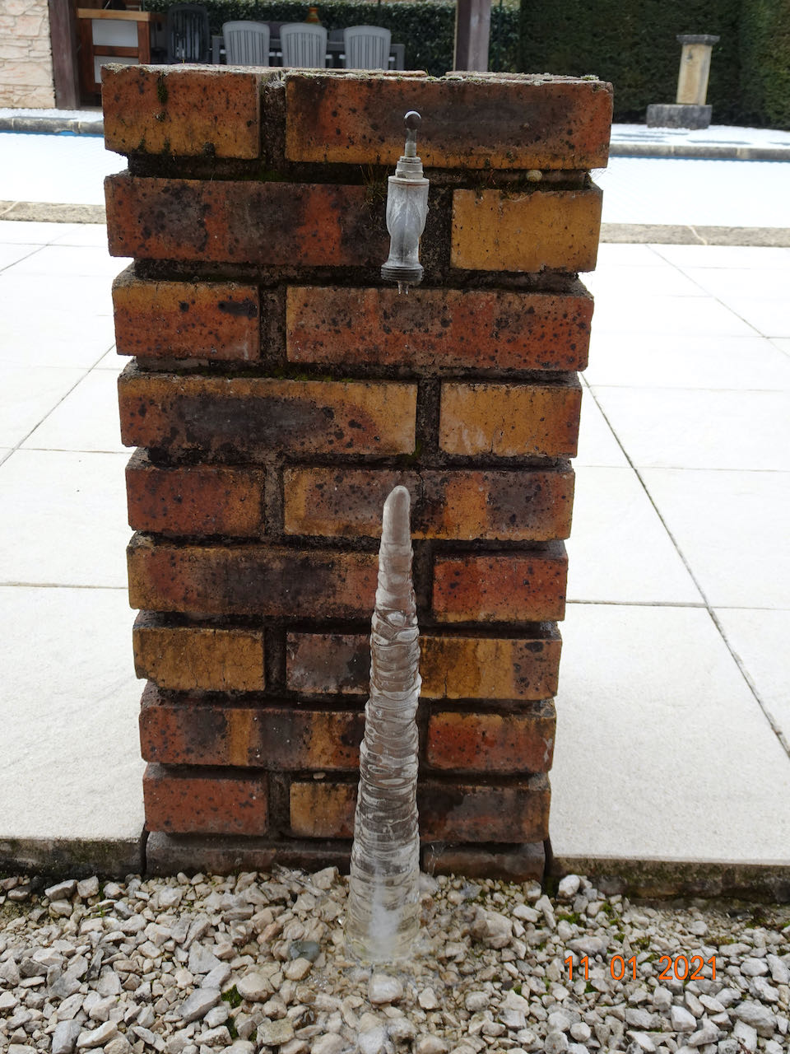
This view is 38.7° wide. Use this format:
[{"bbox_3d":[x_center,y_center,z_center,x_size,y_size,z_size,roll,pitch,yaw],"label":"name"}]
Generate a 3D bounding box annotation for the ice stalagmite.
[{"bbox_3d":[-0.004,0.154,0.851,0.064,0.393,0.063,1,22,-1],"label":"ice stalagmite"}]

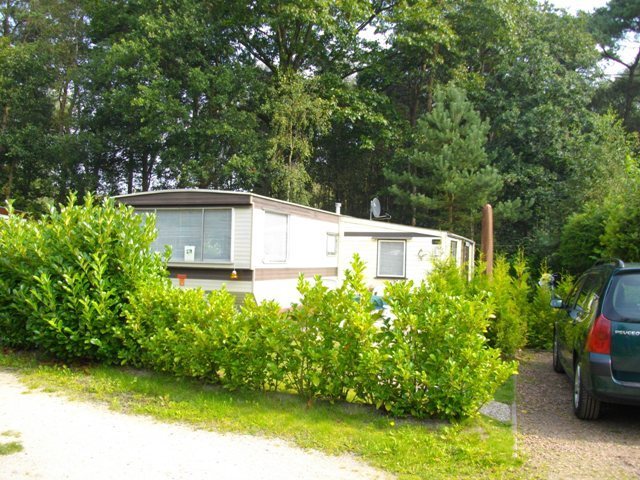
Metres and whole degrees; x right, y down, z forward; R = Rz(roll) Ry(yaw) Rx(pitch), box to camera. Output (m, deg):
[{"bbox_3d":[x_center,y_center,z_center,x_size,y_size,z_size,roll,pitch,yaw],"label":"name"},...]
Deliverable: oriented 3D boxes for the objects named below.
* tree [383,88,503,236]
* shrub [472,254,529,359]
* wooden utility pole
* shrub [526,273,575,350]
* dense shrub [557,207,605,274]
[{"bbox_3d":[5.428,-2.155,26.000,5.000,9.360,4.800,-1,-2,17],"label":"tree"},{"bbox_3d":[3.051,1.083,10.000,0.950,1.680,0.950,-1,-2,17],"label":"shrub"},{"bbox_3d":[3.444,0.636,12.200,0.220,2.740,0.220,-1,-2,17],"label":"wooden utility pole"},{"bbox_3d":[4.247,1.277,10.900,0.880,1.360,0.850,-1,-2,17],"label":"shrub"},{"bbox_3d":[6.321,0.637,14.300,1.300,2.890,1.300,-1,-2,17],"label":"dense shrub"}]

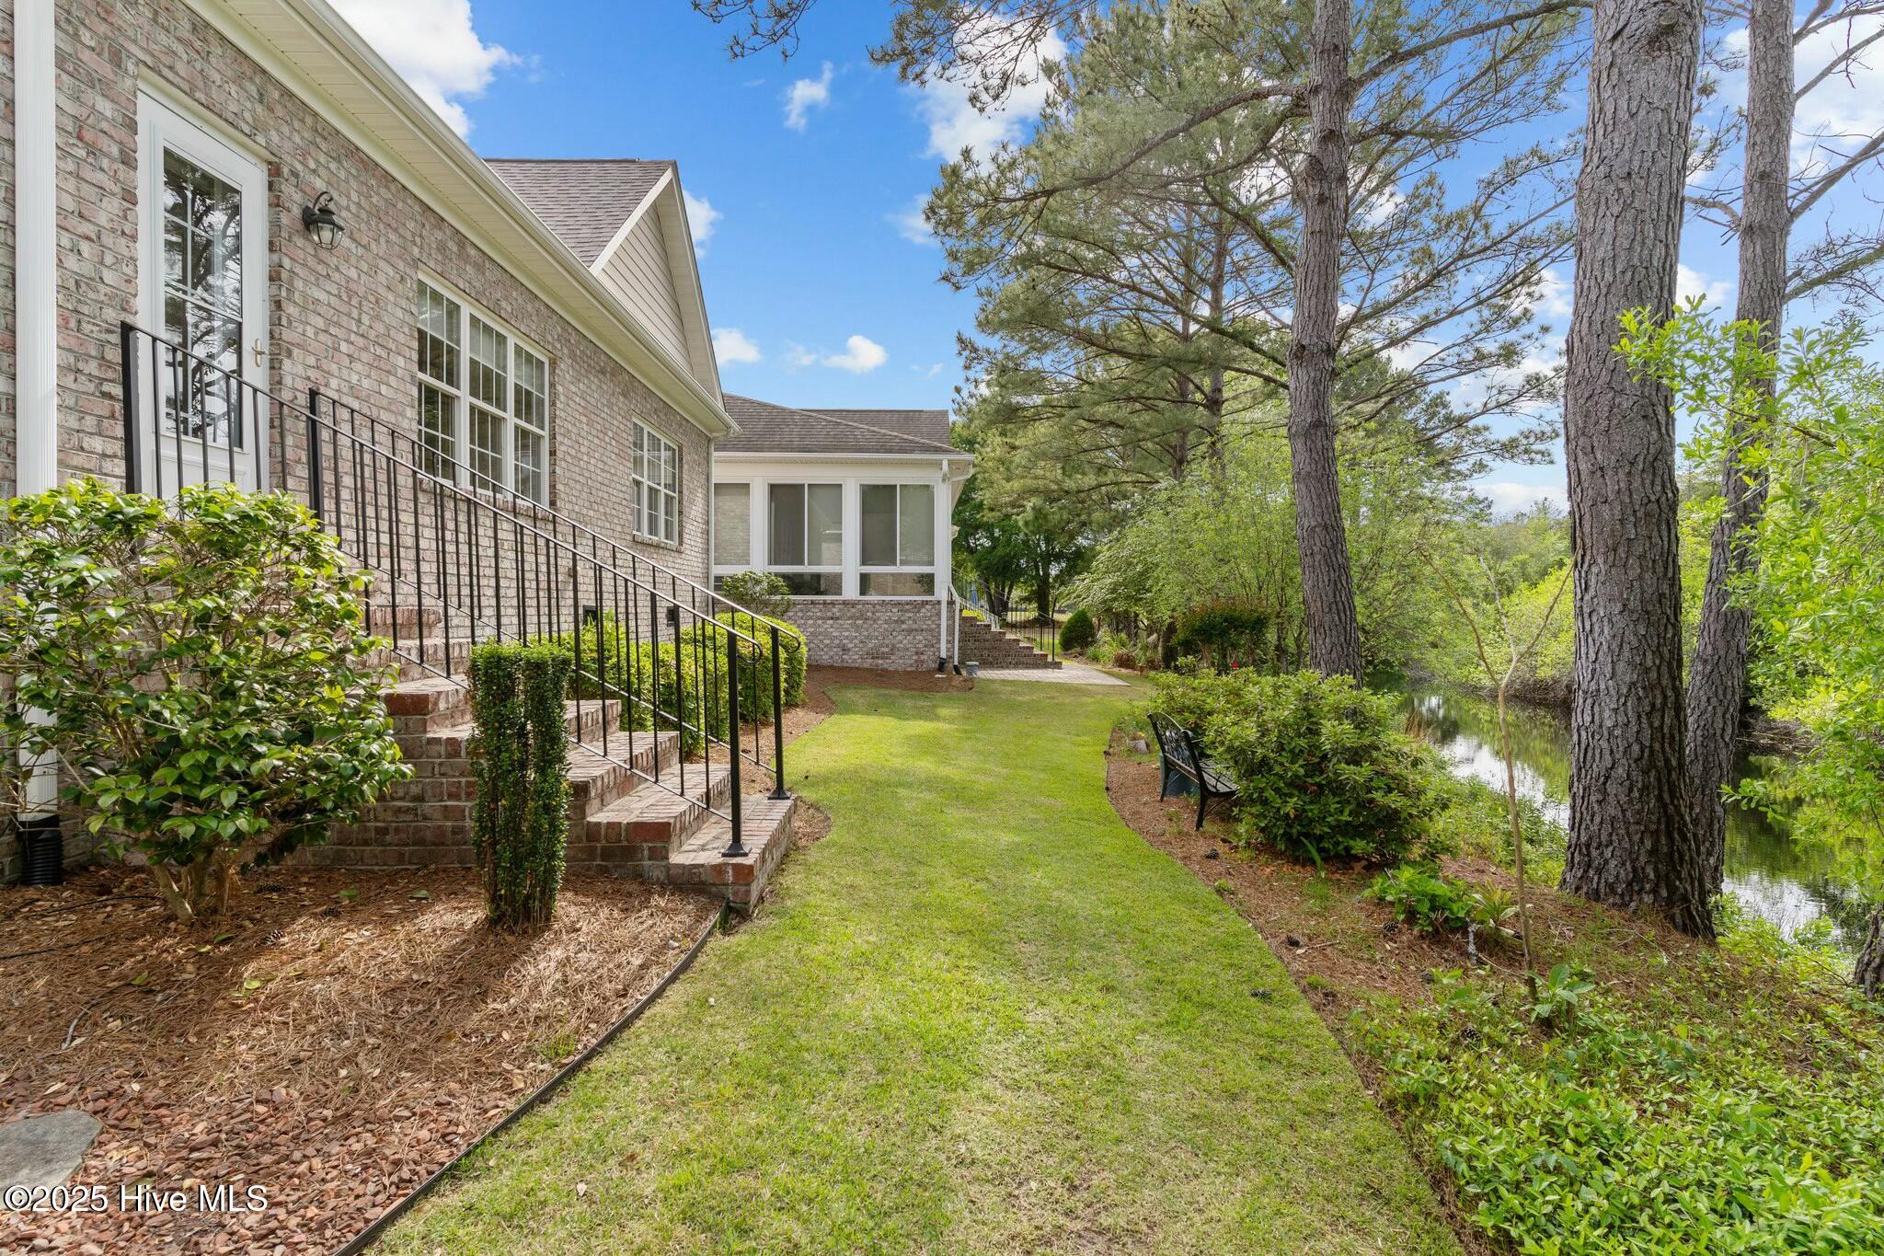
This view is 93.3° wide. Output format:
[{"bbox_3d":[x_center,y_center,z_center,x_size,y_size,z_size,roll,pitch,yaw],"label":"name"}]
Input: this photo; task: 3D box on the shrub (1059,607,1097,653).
[{"bbox_3d":[4.480,0.070,29.200,1.260,1.480,1.220,0,1,-2],"label":"shrub"}]

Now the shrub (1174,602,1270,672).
[{"bbox_3d":[7.100,0.220,22.600,2.400,1.800,1.950,0,1,-2],"label":"shrub"}]

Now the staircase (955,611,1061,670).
[{"bbox_3d":[1.660,0.320,24.100,2.950,1.470,2.200,0,1,-2],"label":"staircase"}]

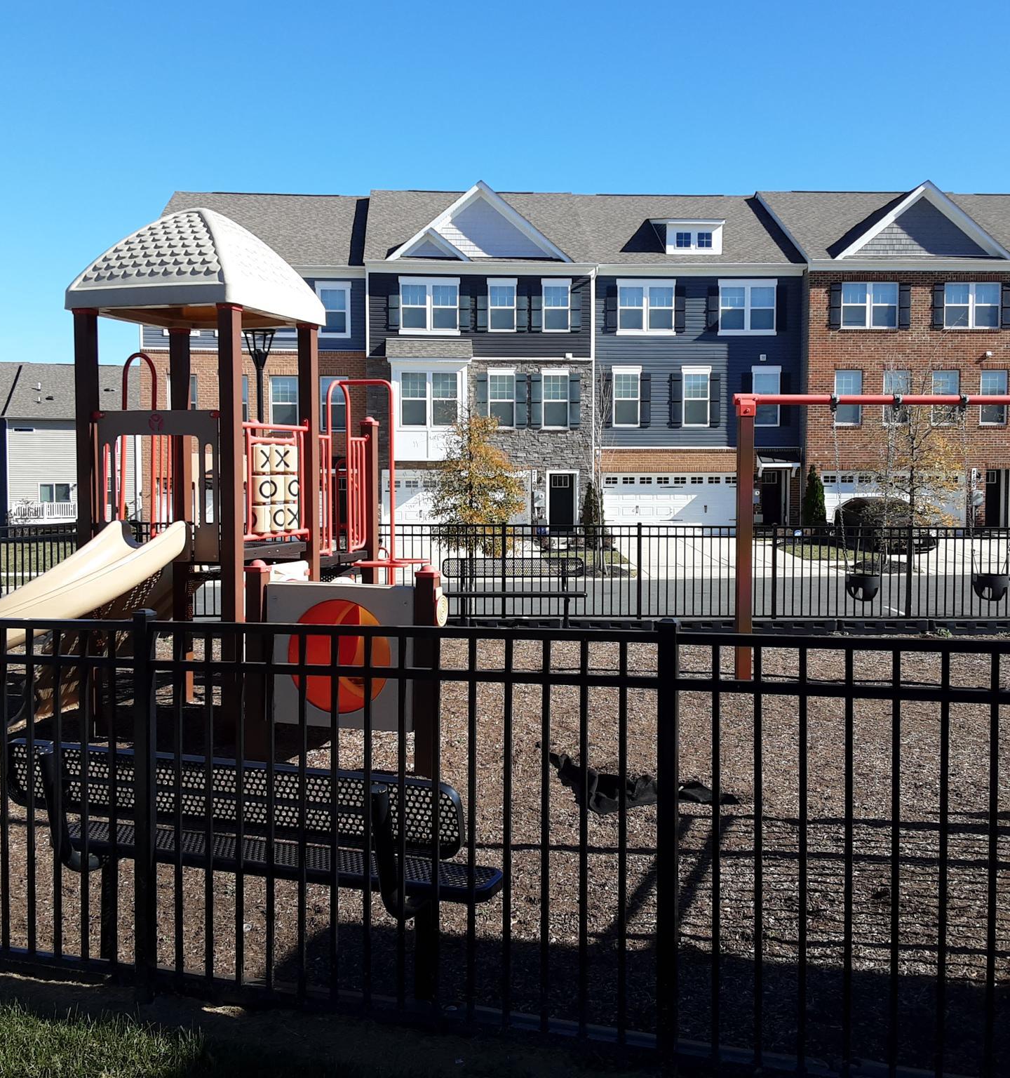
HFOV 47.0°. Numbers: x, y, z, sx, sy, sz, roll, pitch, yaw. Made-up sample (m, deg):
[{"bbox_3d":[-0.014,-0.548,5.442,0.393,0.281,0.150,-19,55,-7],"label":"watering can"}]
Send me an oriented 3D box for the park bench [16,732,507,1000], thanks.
[{"bbox_3d":[-0.917,1.139,4.091,1.830,0.835,0.520,1,3,21],"label":"park bench"}]

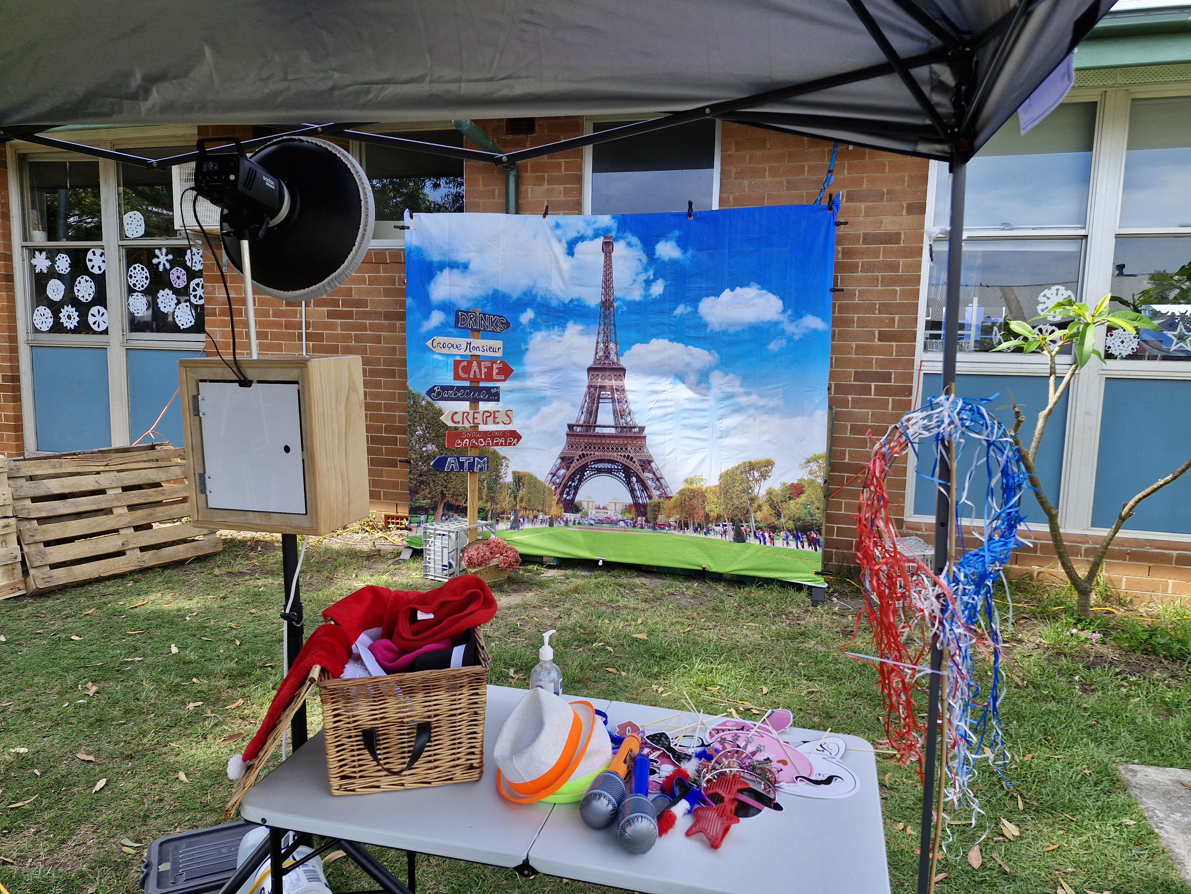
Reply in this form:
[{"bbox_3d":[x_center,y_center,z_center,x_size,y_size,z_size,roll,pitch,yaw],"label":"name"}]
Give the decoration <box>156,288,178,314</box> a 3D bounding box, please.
[{"bbox_3d":[-3.517,-1.200,6.502,0.202,0.197,0.010,3,8,14],"label":"decoration"}]

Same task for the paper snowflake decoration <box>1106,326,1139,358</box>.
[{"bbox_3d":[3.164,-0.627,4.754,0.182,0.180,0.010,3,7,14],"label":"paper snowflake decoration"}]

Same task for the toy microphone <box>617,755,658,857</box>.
[{"bbox_3d":[0.084,0.663,1.492,0.070,0.070,0.286,2,5,5],"label":"toy microphone"}]

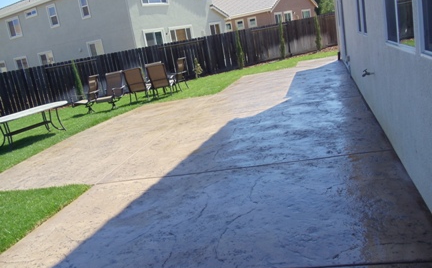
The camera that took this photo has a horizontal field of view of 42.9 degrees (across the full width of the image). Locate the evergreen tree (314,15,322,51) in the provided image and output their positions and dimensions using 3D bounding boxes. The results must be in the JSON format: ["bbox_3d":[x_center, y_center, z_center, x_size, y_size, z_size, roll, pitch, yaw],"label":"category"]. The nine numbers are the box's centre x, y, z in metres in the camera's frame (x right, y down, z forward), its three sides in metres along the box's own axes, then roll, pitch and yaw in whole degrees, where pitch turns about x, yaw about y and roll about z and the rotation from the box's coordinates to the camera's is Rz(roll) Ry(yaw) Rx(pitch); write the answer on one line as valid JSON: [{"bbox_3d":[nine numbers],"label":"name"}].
[{"bbox_3d":[5.154,-5.129,27.835,0.320,1.770,0.320,-6,11,11],"label":"evergreen tree"}]

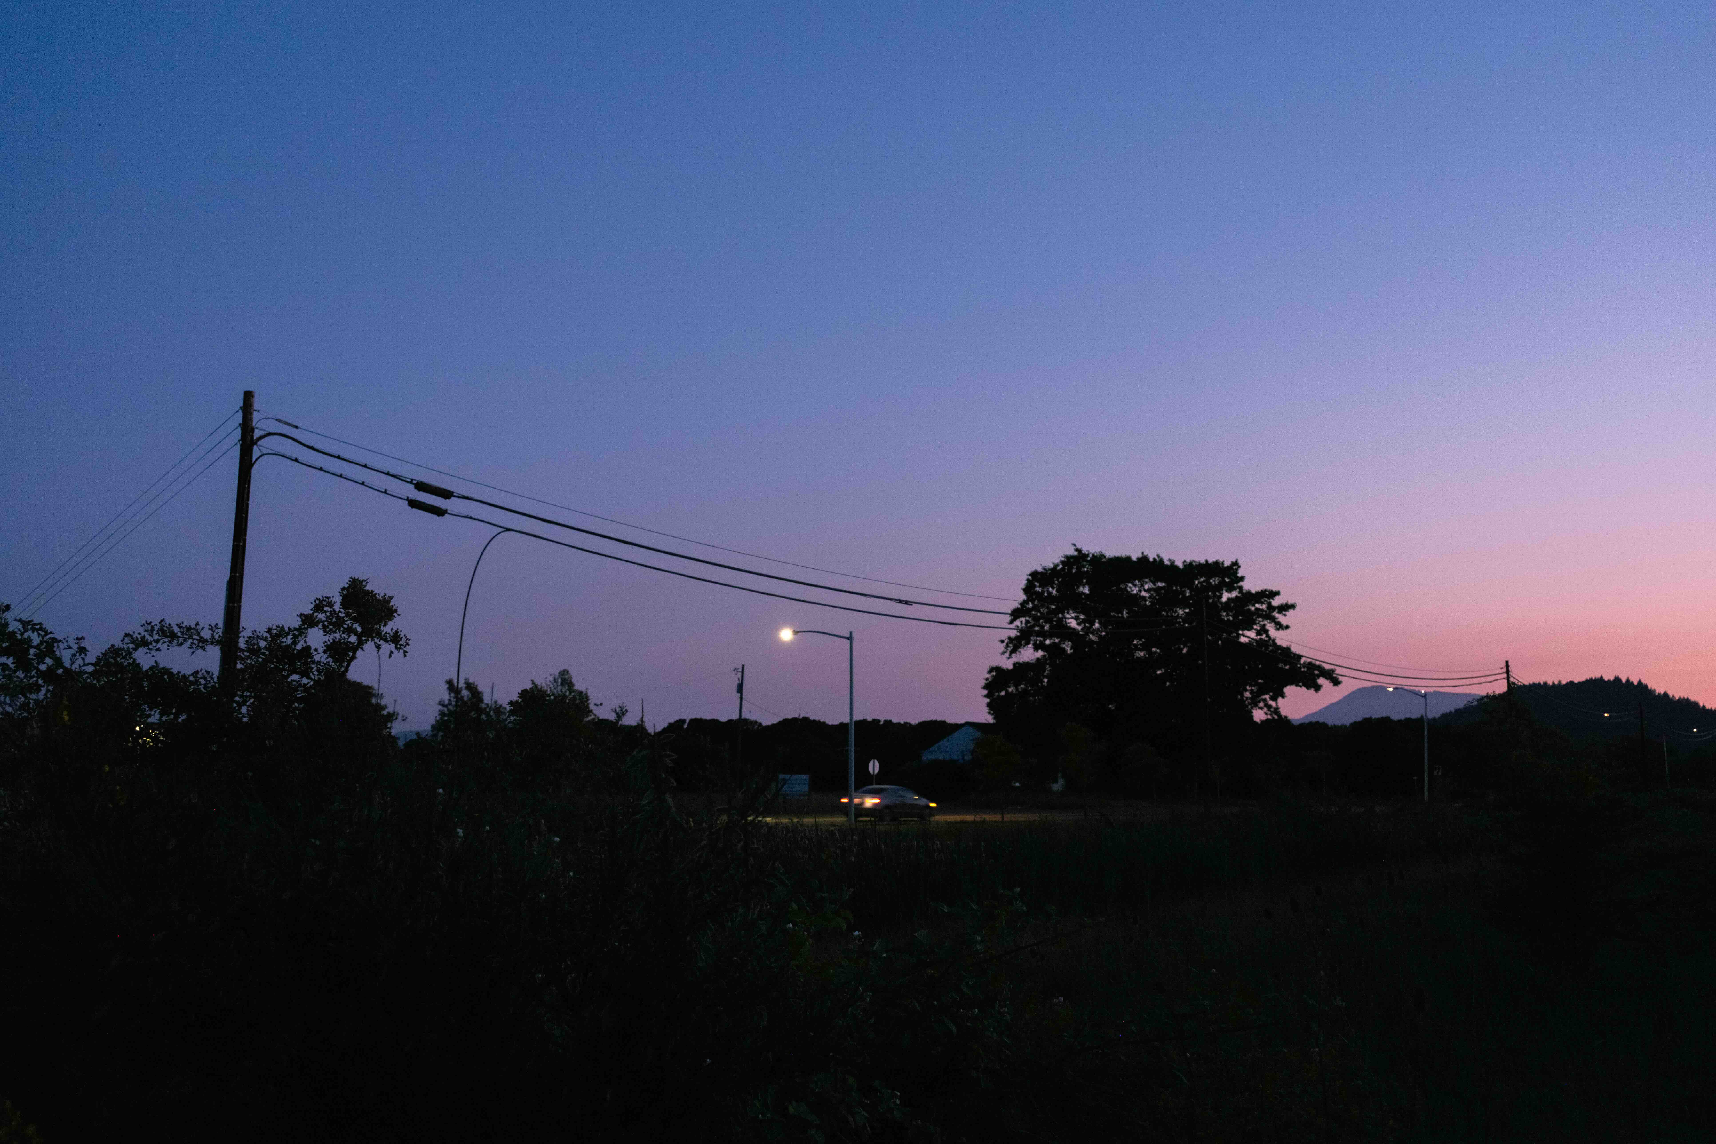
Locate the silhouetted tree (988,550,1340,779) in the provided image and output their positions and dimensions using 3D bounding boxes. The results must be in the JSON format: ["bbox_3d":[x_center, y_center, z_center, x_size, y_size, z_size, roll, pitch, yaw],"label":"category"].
[{"bbox_3d":[24.000,8.054,131.979,27.000,19.400,24.000,0,-7,0],"label":"silhouetted tree"}]

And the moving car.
[{"bbox_3d":[1.270,9.740,70.341,1.820,1.450,4.650,-5,-8,34],"label":"moving car"}]

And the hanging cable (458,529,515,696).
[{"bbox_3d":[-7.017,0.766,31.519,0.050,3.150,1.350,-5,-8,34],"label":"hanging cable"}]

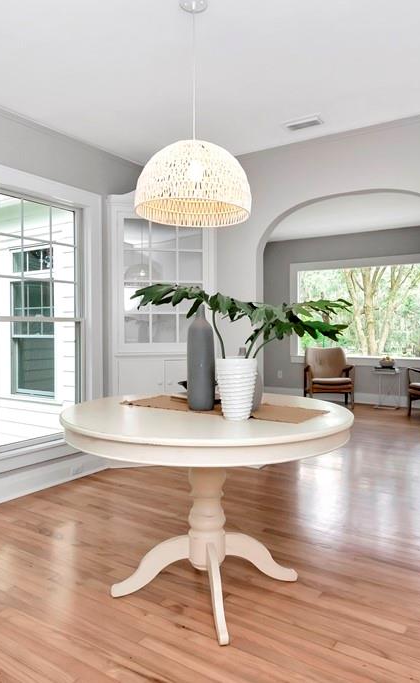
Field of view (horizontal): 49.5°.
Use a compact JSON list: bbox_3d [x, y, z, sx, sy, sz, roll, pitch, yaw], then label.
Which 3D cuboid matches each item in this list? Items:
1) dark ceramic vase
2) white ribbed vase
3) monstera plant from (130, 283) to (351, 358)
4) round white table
[{"bbox_3d":[-0.036,0.061,1.910,0.117,0.435,0.117,0,1,0],"label":"dark ceramic vase"},{"bbox_3d":[0.102,0.176,1.710,0.152,0.220,0.152,0,1,0],"label":"white ribbed vase"},{"bbox_3d":[0.115,-0.079,1.710,0.800,0.300,0.400,0,1,0],"label":"monstera plant"},{"bbox_3d":[-0.011,0.648,1.920,1.190,0.750,1.190,0,1,0],"label":"round white table"}]

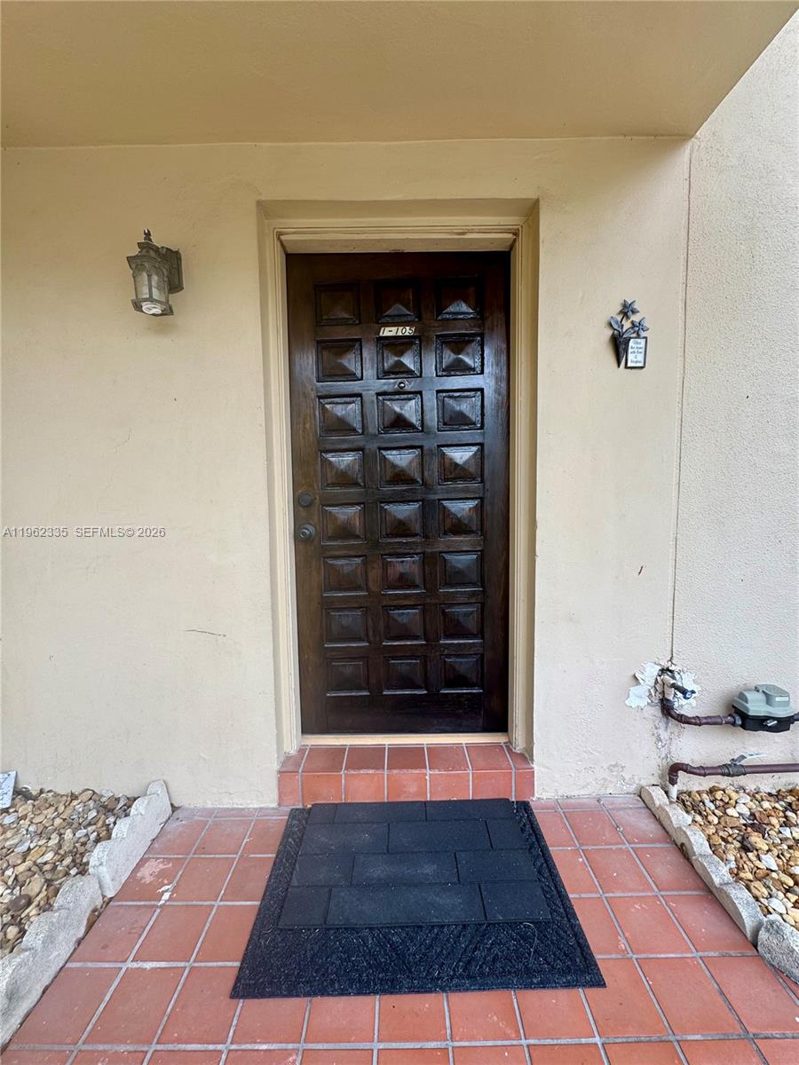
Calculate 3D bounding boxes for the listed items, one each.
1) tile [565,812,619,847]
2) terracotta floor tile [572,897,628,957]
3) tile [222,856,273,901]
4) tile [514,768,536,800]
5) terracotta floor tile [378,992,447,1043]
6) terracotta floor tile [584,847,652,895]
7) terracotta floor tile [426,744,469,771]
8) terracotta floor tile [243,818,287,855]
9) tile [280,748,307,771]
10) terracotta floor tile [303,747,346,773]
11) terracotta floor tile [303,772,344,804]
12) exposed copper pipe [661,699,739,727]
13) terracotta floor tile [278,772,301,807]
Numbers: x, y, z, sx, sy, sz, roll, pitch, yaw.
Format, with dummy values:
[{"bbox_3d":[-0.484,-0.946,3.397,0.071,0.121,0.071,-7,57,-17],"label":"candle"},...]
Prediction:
[{"bbox_3d":[0.687,1.058,1.531,0.153,0.013,0.155,-1,6,0],"label":"tile"},{"bbox_3d":[0.522,1.095,1.198,0.154,0.014,0.156,-1,5,0],"label":"terracotta floor tile"},{"bbox_3d":[-0.462,1.105,1.374,0.154,0.012,0.154,-1,5,0],"label":"tile"},{"bbox_3d":[0.485,0.978,1.681,0.074,0.127,0.014,-1,5,0],"label":"tile"},{"bbox_3d":[0.030,1.124,1.034,0.153,0.013,0.155,-1,6,0],"label":"terracotta floor tile"},{"bbox_3d":[0.689,1.080,1.370,0.154,0.012,0.154,-1,5,0],"label":"terracotta floor tile"},{"bbox_3d":[0.195,0.920,1.753,0.156,0.014,0.162,-1,5,0],"label":"terracotta floor tile"},{"bbox_3d":[-0.461,1.085,1.537,0.153,0.013,0.155,-1,6,0],"label":"terracotta floor tile"},{"bbox_3d":[-0.437,0.946,1.775,0.082,0.014,0.166,-2,6,0],"label":"tile"},{"bbox_3d":[-0.299,0.930,1.754,0.156,0.014,0.162,-1,5,0],"label":"terracotta floor tile"},{"bbox_3d":[-0.299,0.998,1.683,0.155,0.127,0.012,-1,5,0],"label":"terracotta floor tile"},{"bbox_3d":[1.121,0.676,1.611,0.270,0.092,0.060,-2,6,0],"label":"exposed copper pipe"},{"bbox_3d":[-0.427,1.000,1.682,0.079,0.130,0.012,-1,5,0],"label":"terracotta floor tile"}]

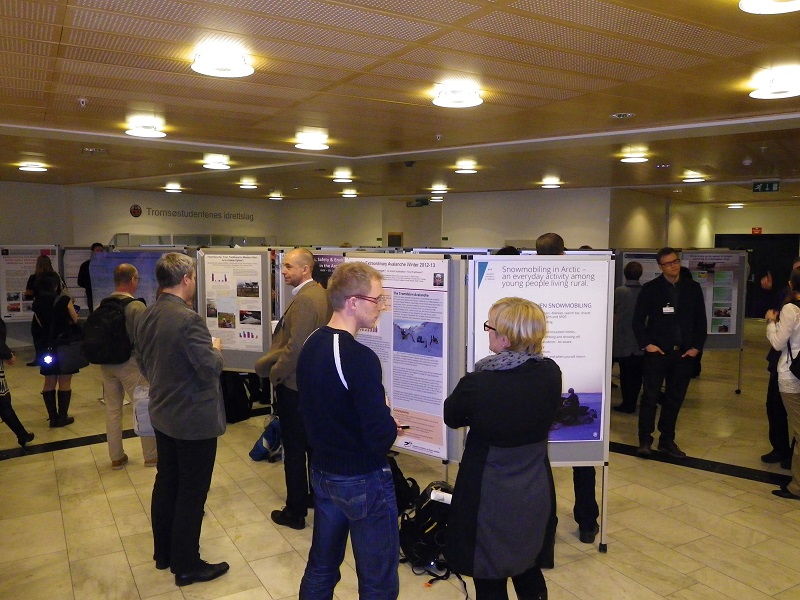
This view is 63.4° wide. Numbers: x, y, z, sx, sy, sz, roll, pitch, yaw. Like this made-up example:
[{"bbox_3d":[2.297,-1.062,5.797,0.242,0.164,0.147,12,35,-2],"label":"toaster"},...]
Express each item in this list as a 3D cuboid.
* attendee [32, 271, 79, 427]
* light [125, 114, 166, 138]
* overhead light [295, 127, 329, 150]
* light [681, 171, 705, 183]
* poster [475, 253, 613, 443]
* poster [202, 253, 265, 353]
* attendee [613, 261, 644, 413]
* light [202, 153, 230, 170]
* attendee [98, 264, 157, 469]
[{"bbox_3d":[-3.530,0.481,6.651,0.500,1.580,0.420,4,6,37],"label":"attendee"},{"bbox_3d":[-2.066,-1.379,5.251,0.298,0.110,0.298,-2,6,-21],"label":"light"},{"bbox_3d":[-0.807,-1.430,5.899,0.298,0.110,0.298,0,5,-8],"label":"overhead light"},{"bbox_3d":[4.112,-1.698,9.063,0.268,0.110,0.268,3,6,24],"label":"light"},{"bbox_3d":[0.824,0.310,3.785,0.790,1.080,0.030,0,5,-3],"label":"poster"},{"bbox_3d":[-1.714,0.030,6.675,0.695,0.990,0.020,2,6,22],"label":"poster"},{"bbox_3d":[2.563,0.408,7.165,0.500,1.660,0.380,-1,5,-17],"label":"attendee"},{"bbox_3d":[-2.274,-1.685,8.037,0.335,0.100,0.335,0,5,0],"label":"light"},{"bbox_3d":[-2.263,0.543,5.442,0.500,1.700,0.380,3,6,25],"label":"attendee"}]

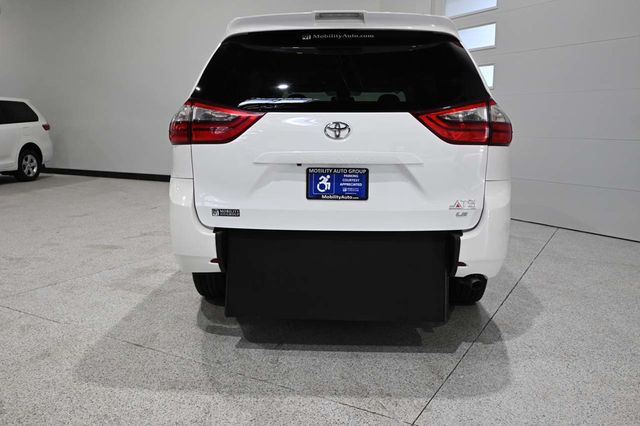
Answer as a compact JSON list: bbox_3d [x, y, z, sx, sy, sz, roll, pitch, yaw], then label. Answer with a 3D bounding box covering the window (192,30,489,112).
[{"bbox_3d":[0.097,-0.717,2.743,1.510,0.480,0.130,1,-18,3],"label":"window"}]

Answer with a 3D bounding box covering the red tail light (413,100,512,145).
[{"bbox_3d":[0.720,-0.461,2.707,0.520,0.220,0.230,1,10,3],"label":"red tail light"}]

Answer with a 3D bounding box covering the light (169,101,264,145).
[{"bbox_3d":[-0.539,-0.476,2.783,0.530,0.220,0.230,1,10,3],"label":"light"}]

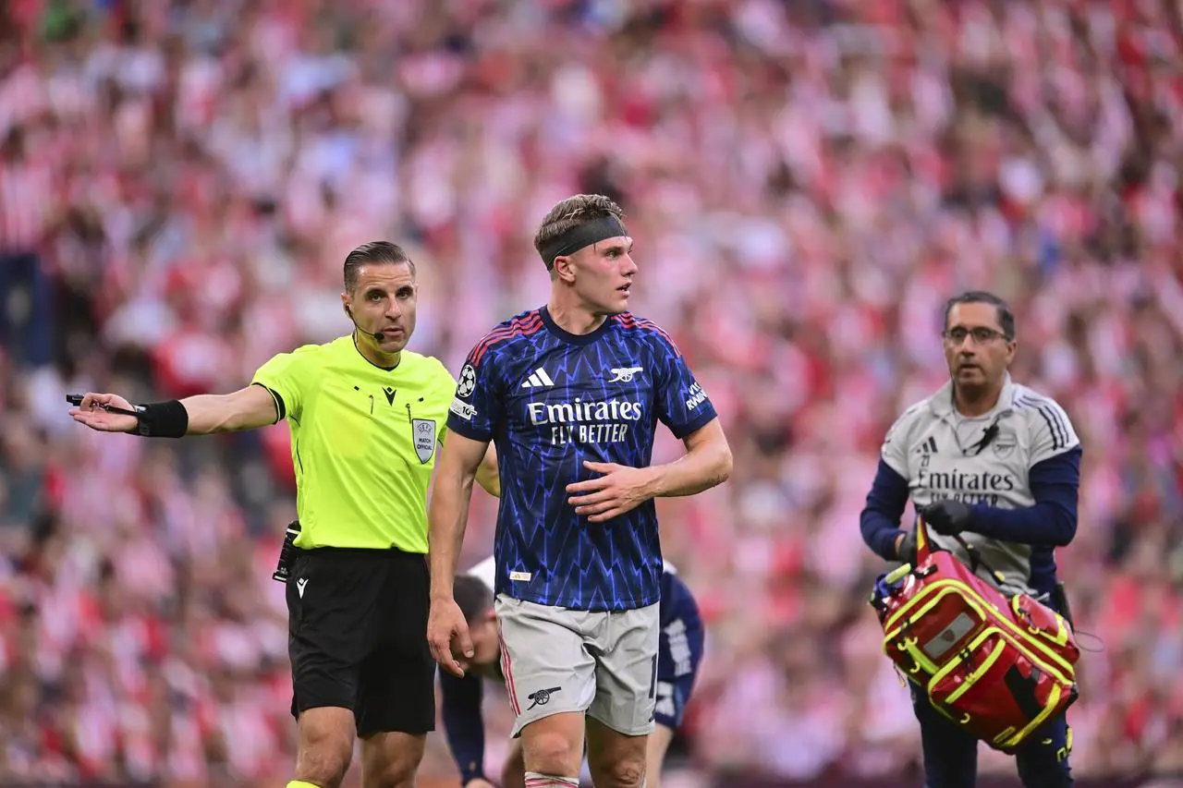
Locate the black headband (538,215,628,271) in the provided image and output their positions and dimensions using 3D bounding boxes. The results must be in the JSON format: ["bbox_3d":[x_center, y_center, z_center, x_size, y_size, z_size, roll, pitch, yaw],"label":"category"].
[{"bbox_3d":[-0.018,-0.356,30.900,0.205,0.075,0.170,-24,-12,28],"label":"black headband"}]

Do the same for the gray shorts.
[{"bbox_3d":[-0.034,0.603,30.950,0.400,0.420,0.300,0,0,-16],"label":"gray shorts"}]

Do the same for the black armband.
[{"bbox_3d":[-1.013,0.059,31.000,0.100,0.085,0.080,0,0,-29],"label":"black armband"}]

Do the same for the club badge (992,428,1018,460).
[{"bbox_3d":[1.095,0.132,34.800,0.064,0.080,0.010,0,-10,2],"label":"club badge"}]

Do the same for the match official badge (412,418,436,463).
[{"bbox_3d":[-0.397,0.110,31.250,0.063,0.105,0.010,2,-6,-22],"label":"match official badge"}]

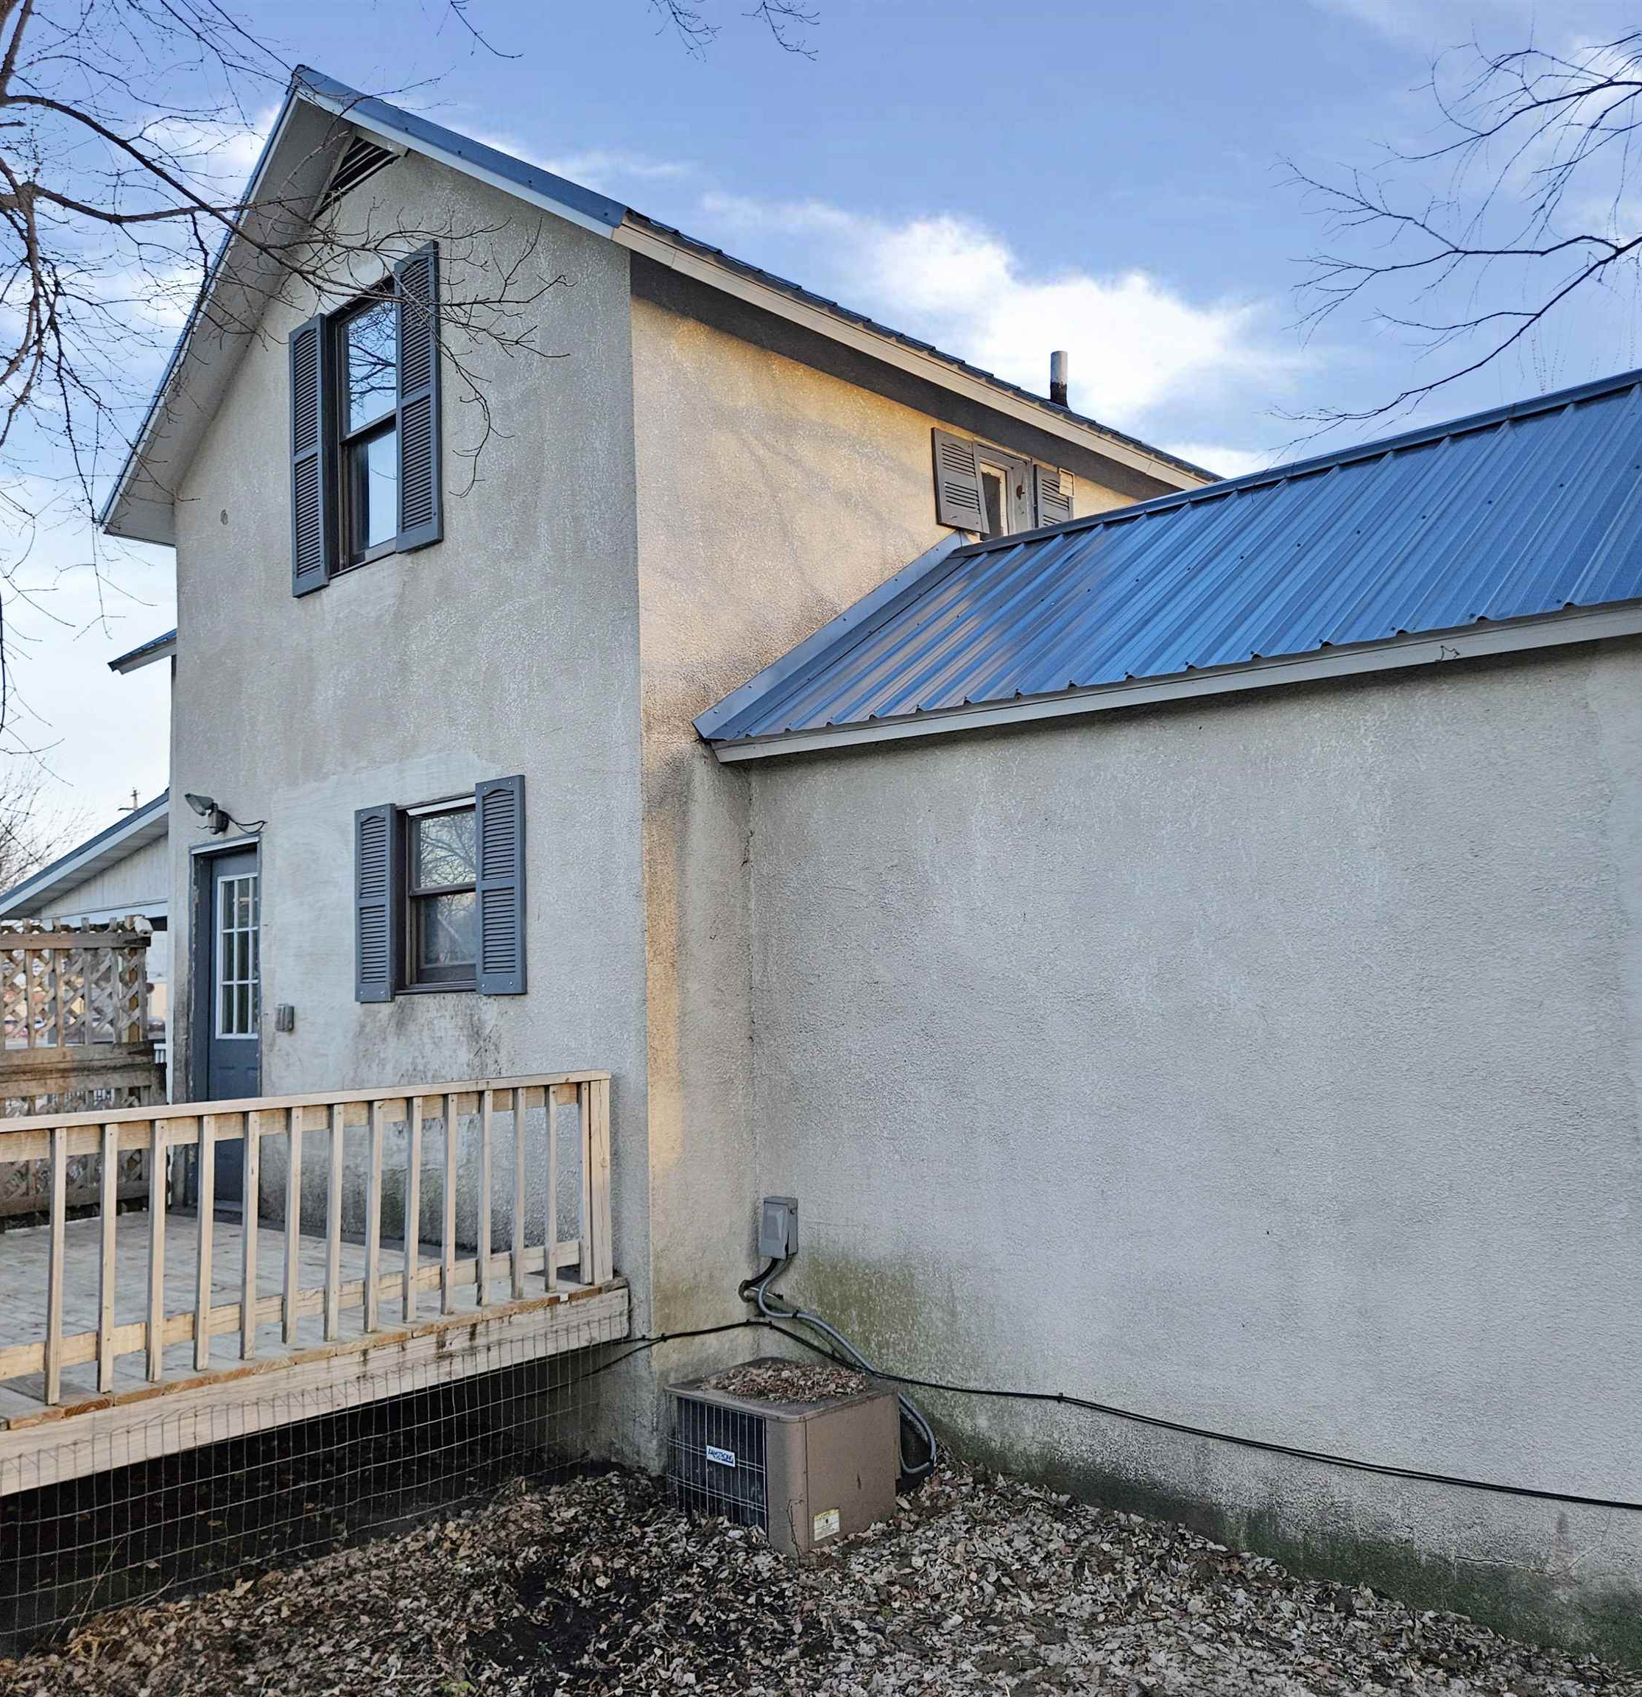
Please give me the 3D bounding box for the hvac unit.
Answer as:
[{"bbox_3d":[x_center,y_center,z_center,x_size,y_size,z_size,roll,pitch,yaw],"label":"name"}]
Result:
[{"bbox_3d":[-0.136,2.132,5.284,0.652,0.456,0.490,-6,-7,42],"label":"hvac unit"}]

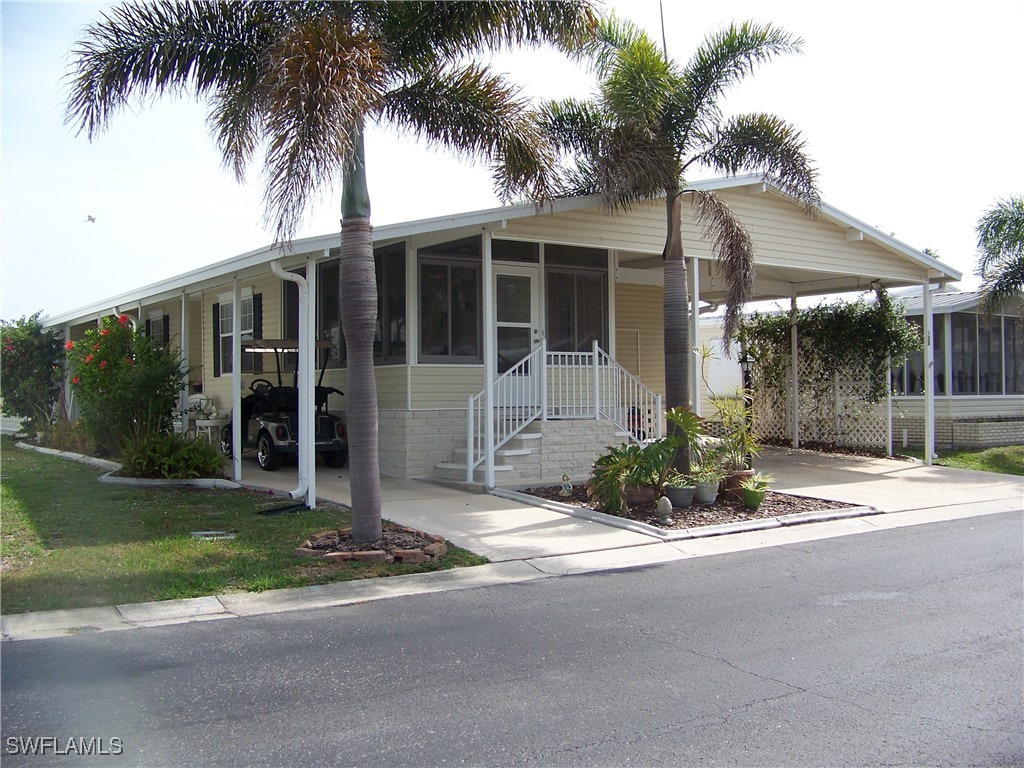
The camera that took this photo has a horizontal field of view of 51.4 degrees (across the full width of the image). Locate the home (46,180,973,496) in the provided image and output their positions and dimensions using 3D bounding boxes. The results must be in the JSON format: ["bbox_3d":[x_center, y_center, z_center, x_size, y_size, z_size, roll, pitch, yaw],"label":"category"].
[{"bbox_3d":[-0.900,-0.770,20.250,12.700,4.350,12.400,0,-1,-36],"label":"home"}]

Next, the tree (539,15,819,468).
[{"bbox_3d":[2.000,-1.550,12.800,3.400,5.650,3.300,-1,-1,11],"label":"tree"}]

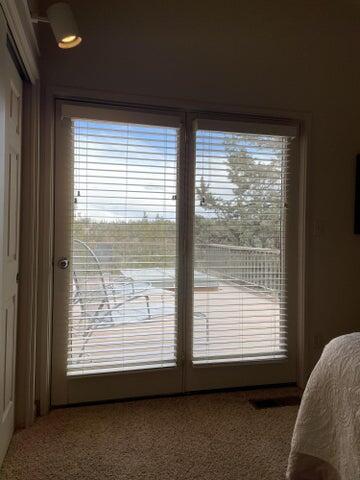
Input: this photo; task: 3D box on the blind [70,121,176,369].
[{"bbox_3d":[-0.375,0.040,2.473,0.732,1.693,0.070,1,0,-13],"label":"blind"}]

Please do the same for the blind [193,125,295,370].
[{"bbox_3d":[0.466,0.039,2.662,0.757,1.695,0.070,1,0,-13],"label":"blind"}]

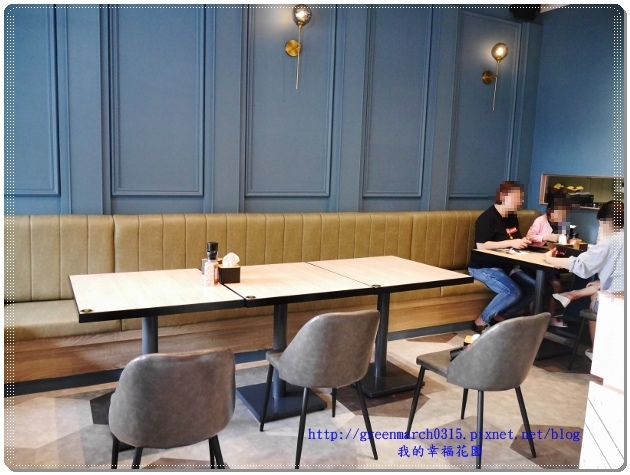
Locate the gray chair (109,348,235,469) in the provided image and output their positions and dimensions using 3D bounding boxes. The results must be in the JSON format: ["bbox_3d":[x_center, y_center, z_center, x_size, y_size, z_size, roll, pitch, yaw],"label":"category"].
[{"bbox_3d":[-0.526,0.716,1.960,0.457,0.765,0.527,-1,8,-20],"label":"gray chair"}]

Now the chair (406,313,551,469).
[{"bbox_3d":[0.794,0.690,2.526,0.457,0.765,0.527,-3,9,-35],"label":"chair"}]

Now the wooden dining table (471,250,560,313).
[{"bbox_3d":[1.865,0.520,4.260,0.755,0.745,0.834,-2,8,-29],"label":"wooden dining table"}]

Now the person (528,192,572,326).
[{"bbox_3d":[2.236,0.201,4.932,0.417,1.237,0.596,-2,8,-29],"label":"person"}]

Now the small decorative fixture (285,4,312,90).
[{"bbox_3d":[-0.116,-1.513,4.072,0.164,0.651,0.184,-2,8,-29],"label":"small decorative fixture"}]

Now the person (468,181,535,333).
[{"bbox_3d":[1.634,0.182,4.519,0.467,1.336,0.695,-2,8,-29],"label":"person"}]

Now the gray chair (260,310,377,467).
[{"bbox_3d":[0.033,0.667,2.510,0.457,0.765,0.527,-1,8,-25],"label":"gray chair"}]

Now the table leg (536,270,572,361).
[{"bbox_3d":[1.839,0.546,4.226,0.417,0.700,0.467,-2,8,-29],"label":"table leg"}]

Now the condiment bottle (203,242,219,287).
[{"bbox_3d":[-0.559,0.139,2.761,0.058,0.221,0.058,3,7,11],"label":"condiment bottle"}]

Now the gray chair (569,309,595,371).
[{"bbox_3d":[2.168,0.609,3.542,0.457,0.765,0.527,-2,8,-29],"label":"gray chair"}]

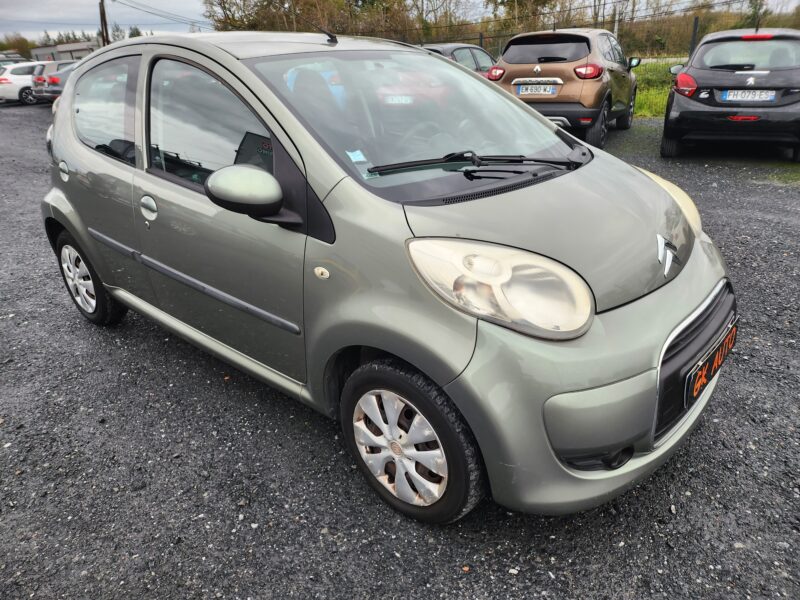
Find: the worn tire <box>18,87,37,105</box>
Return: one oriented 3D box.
[{"bbox_3d":[-13.841,-7.598,20.700,0.210,0.640,0.640,14,27,31],"label":"worn tire"}]

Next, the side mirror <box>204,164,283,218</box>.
[{"bbox_3d":[-0.457,-0.316,1.637,0.170,0.165,0.200,18,29,37],"label":"side mirror"}]

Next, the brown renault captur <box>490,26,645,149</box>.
[{"bbox_3d":[2.752,-3.500,8.986,1.800,1.560,4.120,12,26,26],"label":"brown renault captur"}]

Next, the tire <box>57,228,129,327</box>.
[{"bbox_3d":[-1.752,-0.129,3.143,0.550,0.550,0.160,18,29,37],"label":"tire"}]

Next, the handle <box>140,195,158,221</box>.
[{"bbox_3d":[-1.004,-0.370,2.221,0.140,0.105,0.045,18,29,37],"label":"handle"}]

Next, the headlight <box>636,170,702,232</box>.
[{"bbox_3d":[1.036,-0.382,2.324,0.460,0.250,0.280,18,29,37],"label":"headlight"}]

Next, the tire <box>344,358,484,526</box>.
[{"bbox_3d":[0.034,0.437,1.740,0.550,0.550,0.160,18,30,38],"label":"tire"}]

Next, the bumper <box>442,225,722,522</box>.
[{"bbox_3d":[0.825,0.157,1.904,0.500,0.570,1.580,18,29,37],"label":"bumper"}]

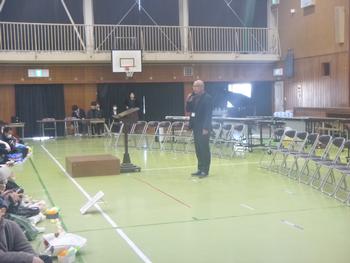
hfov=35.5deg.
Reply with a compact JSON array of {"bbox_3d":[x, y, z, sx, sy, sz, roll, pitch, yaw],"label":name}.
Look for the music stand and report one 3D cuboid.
[{"bbox_3d":[-0.970,0.157,10.981,0.460,1.290,0.500,-2,3,-17],"label":"music stand"}]

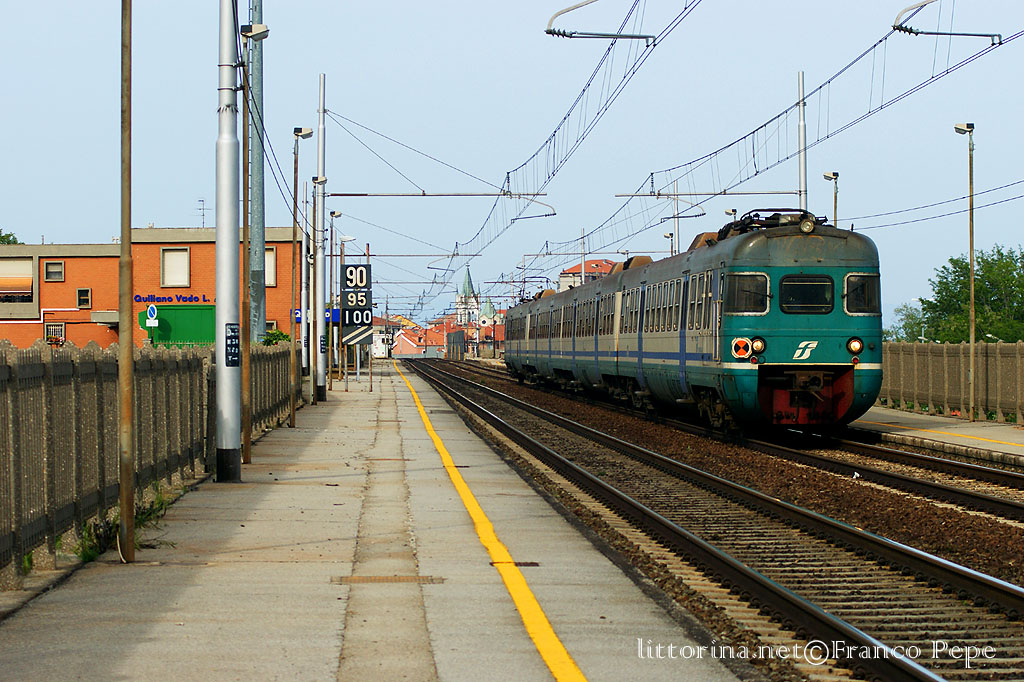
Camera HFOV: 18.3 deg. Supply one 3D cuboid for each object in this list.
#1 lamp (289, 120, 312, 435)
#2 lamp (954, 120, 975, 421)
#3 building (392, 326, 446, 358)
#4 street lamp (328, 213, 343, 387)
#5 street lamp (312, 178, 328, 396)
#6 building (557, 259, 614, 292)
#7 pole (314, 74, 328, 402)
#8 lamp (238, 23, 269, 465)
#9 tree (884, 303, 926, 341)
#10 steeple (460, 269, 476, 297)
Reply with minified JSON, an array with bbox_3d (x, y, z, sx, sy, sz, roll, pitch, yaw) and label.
[{"bbox_3d":[-3.981,-1.203,60.800,0.370,5.718,0.280,0,0,-2],"label":"lamp"},{"bbox_3d":[8.583,-1.307,60.300,0.380,5.643,0.280,0,0,-2],"label":"lamp"},{"bbox_3d":[-15.889,0.950,550.000,8.500,6.500,8.000,0,0,-20],"label":"building"},{"bbox_3d":[-5.566,-1.269,101.000,0.380,5.693,0.280,0,0,-2],"label":"street lamp"},{"bbox_3d":[-4.805,-1.254,79.900,0.370,5.708,0.280,0,0,-2],"label":"street lamp"},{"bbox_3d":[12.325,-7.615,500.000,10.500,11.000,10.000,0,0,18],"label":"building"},{"bbox_3d":[-5.028,-2.728,84.500,0.270,8.690,0.270,0,0,-2],"label":"pole"},{"bbox_3d":[-3.335,-1.257,41.400,0.370,5.714,0.280,0,0,-2],"label":"lamp"},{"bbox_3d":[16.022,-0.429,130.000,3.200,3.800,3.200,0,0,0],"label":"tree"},{"bbox_3d":[-12.294,-16.674,900.000,4.500,8.200,4.500,0,0,-2],"label":"steeple"}]

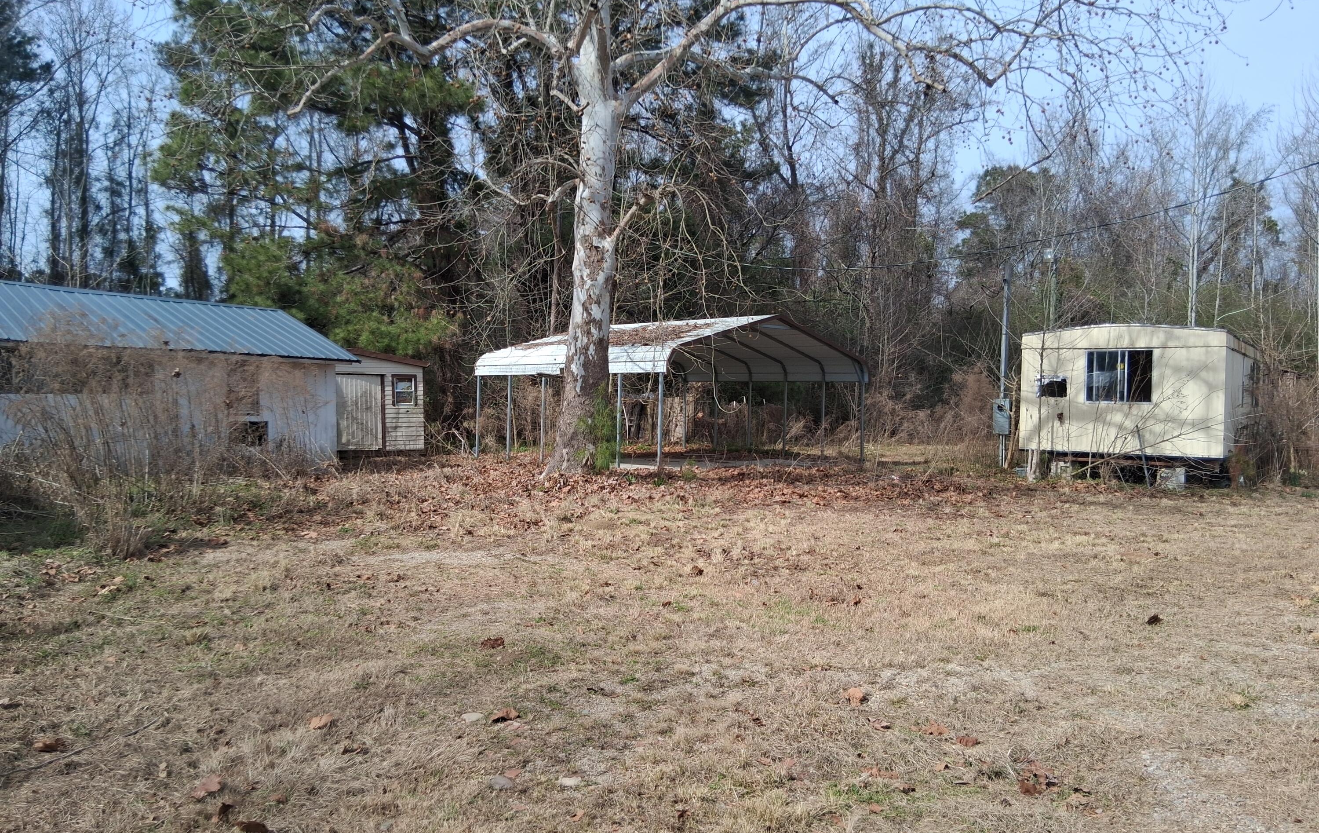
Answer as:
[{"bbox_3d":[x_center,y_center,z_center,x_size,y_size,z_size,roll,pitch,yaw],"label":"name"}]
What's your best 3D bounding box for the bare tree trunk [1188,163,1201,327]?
[{"bbox_3d":[19.378,-3.971,35.921,0.300,10.200,0.280,1,1,0],"label":"bare tree trunk"}]

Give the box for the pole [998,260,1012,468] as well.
[{"bbox_3d":[7.808,-1.183,22.353,0.180,4.720,0.180,1,1,0],"label":"pole"}]

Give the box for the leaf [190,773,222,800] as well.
[{"bbox_3d":[-1.666,1.363,3.644,0.140,0.055,0.090,0,2,-41],"label":"leaf"}]

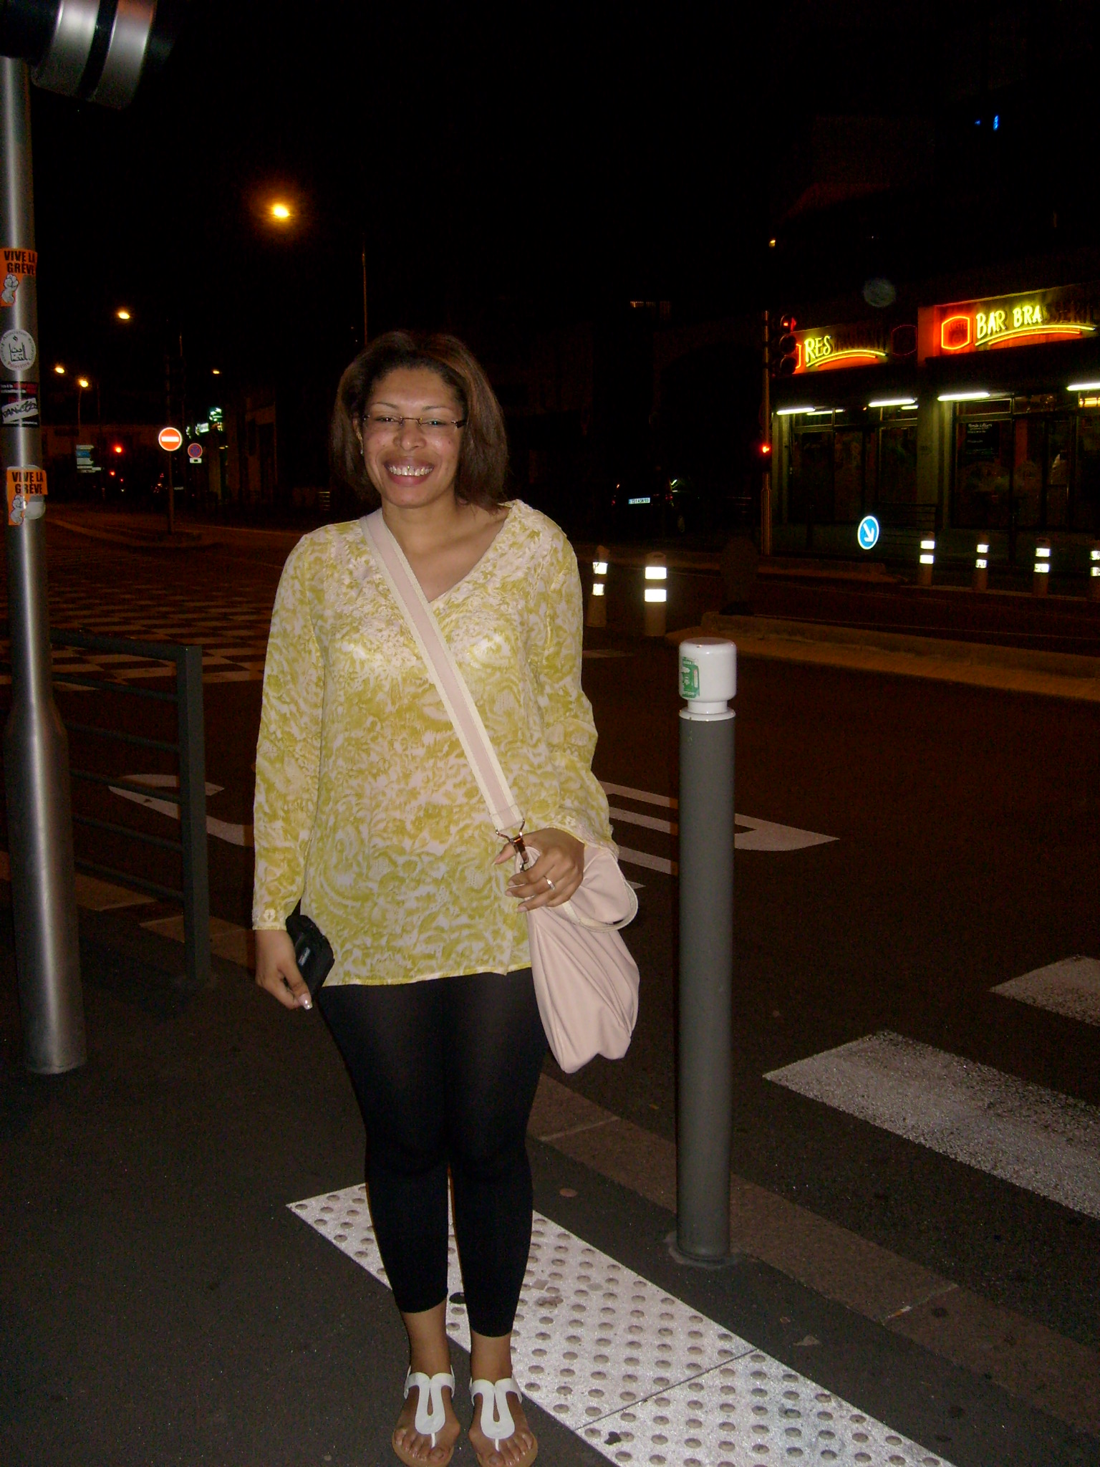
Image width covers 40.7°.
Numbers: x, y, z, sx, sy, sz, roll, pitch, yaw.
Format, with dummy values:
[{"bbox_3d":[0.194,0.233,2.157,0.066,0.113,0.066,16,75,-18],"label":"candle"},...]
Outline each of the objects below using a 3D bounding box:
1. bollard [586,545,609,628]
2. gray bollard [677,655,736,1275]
[{"bbox_3d":[0.416,-1.296,13.031,0.190,0.720,0.190,-1,9,0],"label":"bollard"},{"bbox_3d":[0.300,0.424,2.841,0.106,1.210,0.106,-1,9,0],"label":"gray bollard"}]

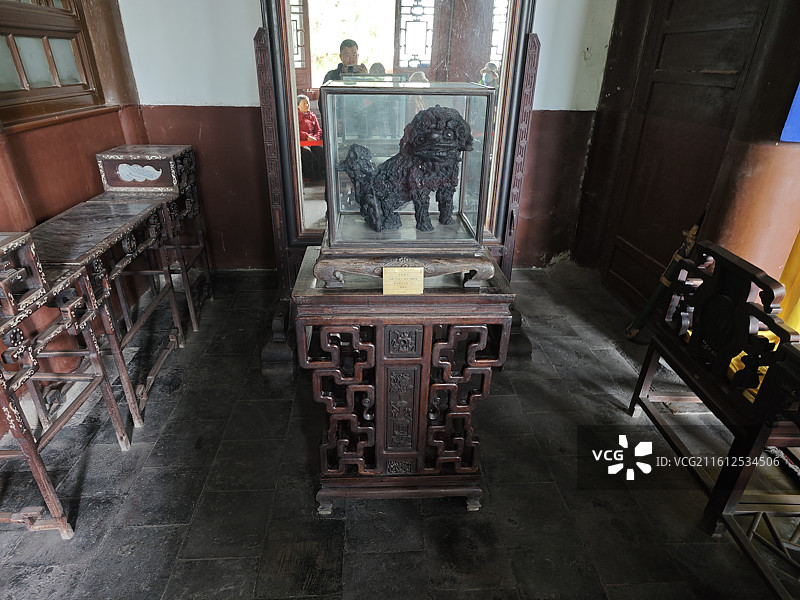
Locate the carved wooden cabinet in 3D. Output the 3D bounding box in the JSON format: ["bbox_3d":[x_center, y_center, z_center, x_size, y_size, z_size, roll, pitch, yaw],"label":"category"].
[{"bbox_3d":[-0.006,0.290,1.884,0.635,0.864,0.428,0,25,-4],"label":"carved wooden cabinet"}]

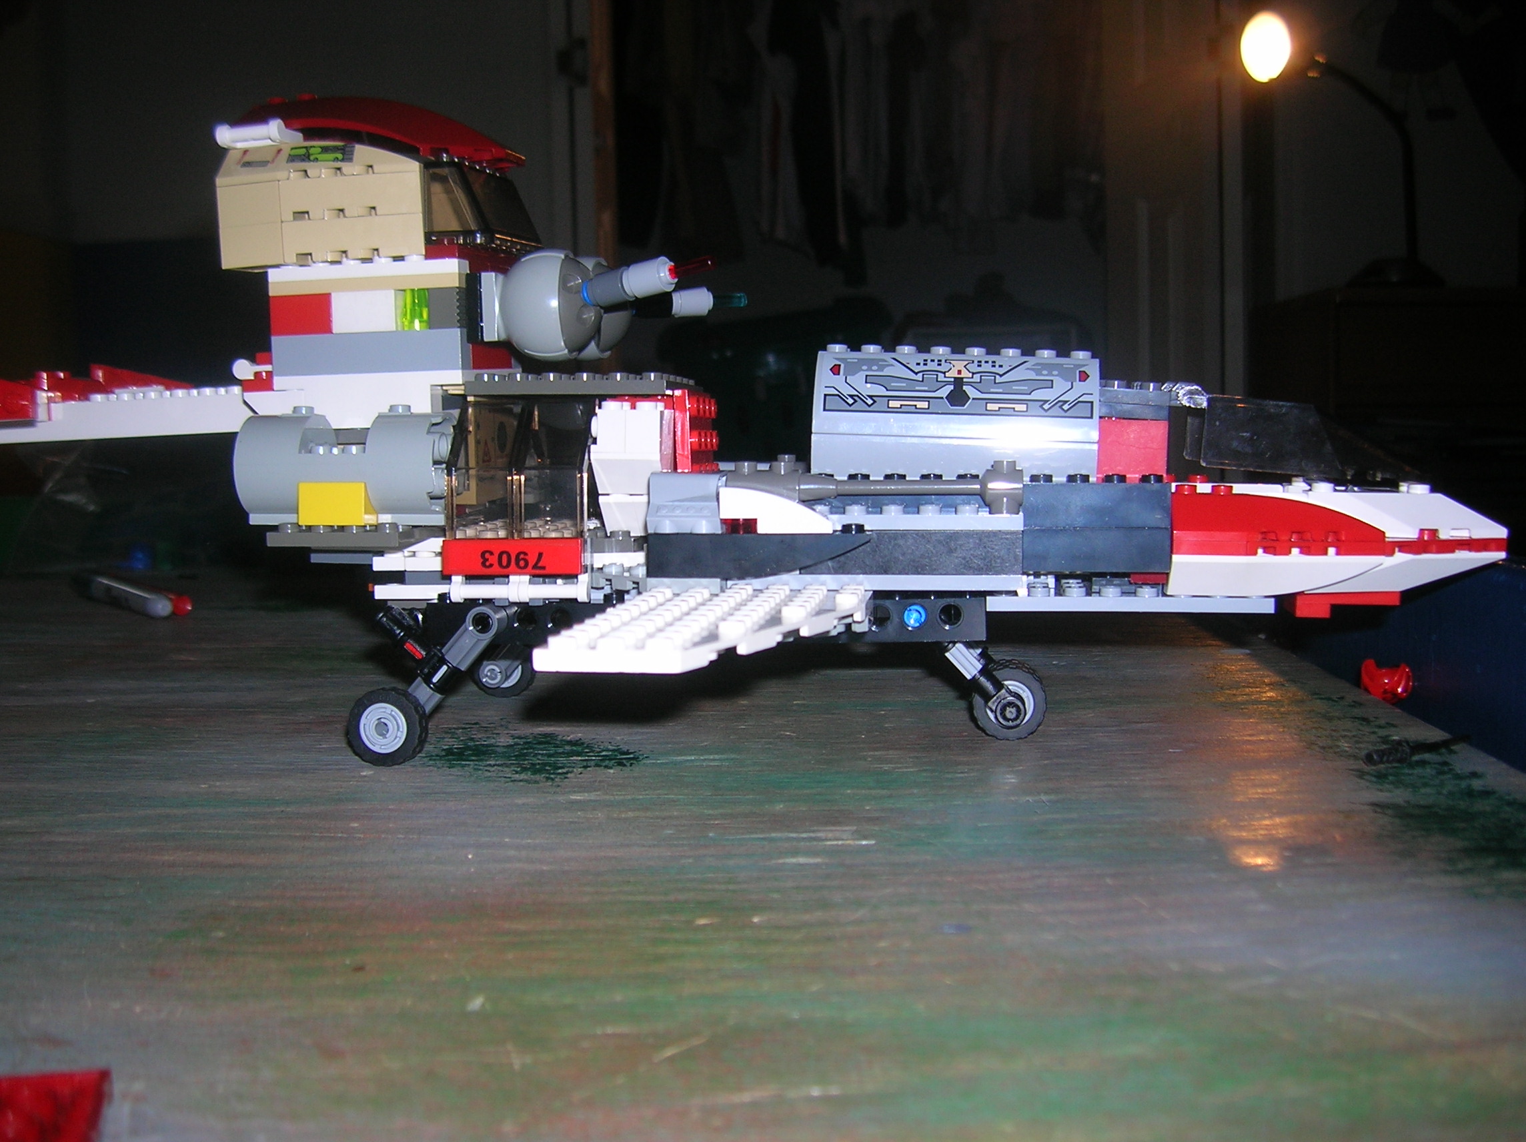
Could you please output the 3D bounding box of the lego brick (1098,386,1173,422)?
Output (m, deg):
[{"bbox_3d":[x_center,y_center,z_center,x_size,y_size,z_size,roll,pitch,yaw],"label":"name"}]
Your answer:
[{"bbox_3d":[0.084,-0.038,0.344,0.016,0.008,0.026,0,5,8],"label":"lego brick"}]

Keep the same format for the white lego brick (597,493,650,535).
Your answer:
[{"bbox_3d":[-0.029,-0.014,0.350,0.016,0.010,0.015,0,6,7],"label":"white lego brick"}]

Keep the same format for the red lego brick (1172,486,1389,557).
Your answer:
[{"bbox_3d":[0.114,-0.011,0.332,0.048,0.013,0.015,0,6,5],"label":"red lego brick"}]

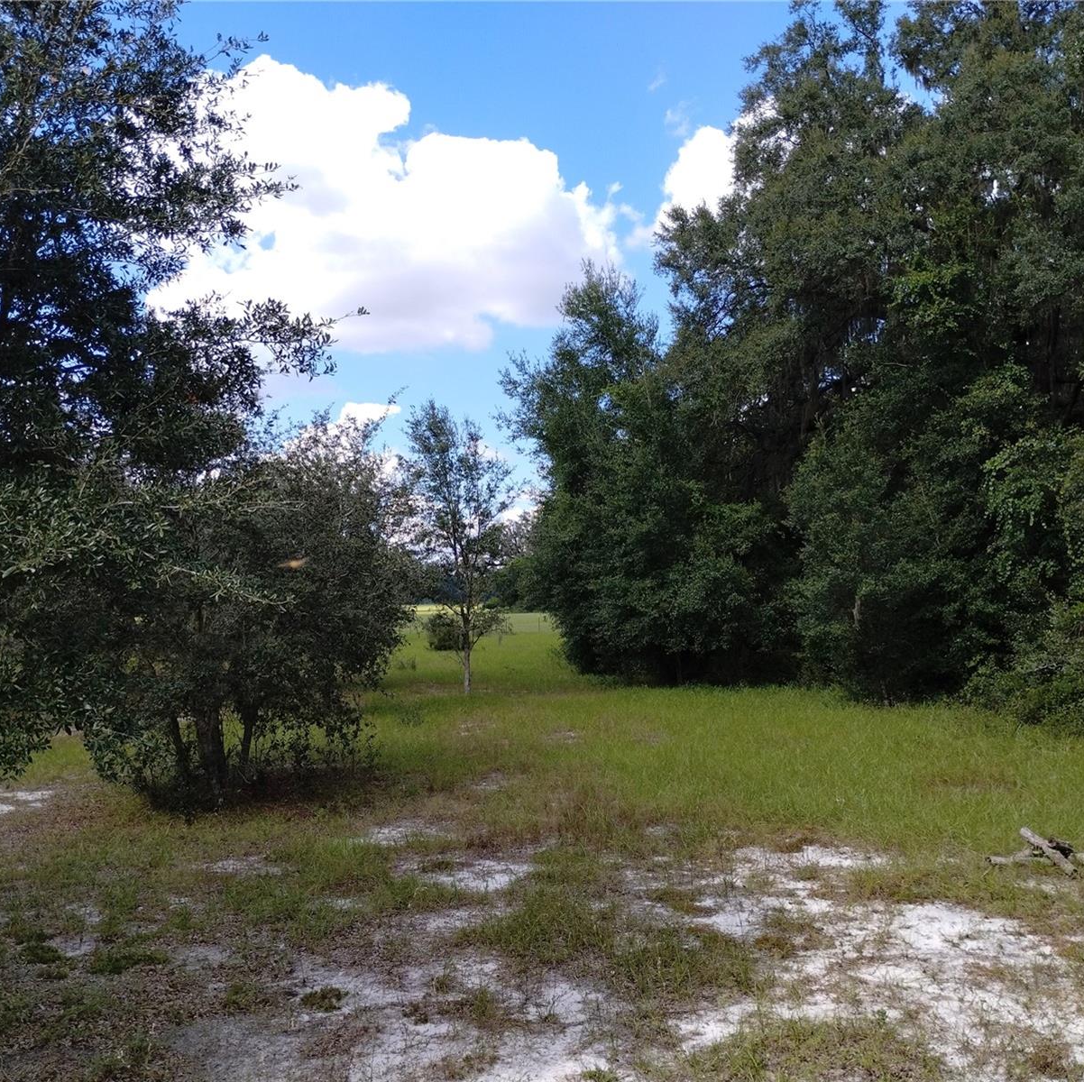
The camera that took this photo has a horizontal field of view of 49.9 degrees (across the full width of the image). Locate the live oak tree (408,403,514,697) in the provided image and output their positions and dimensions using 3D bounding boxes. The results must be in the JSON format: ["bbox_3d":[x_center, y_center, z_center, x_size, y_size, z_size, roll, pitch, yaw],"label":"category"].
[{"bbox_3d":[-2.162,0.112,31.101,2.900,7.800,2.800,0,-3,0],"label":"live oak tree"}]

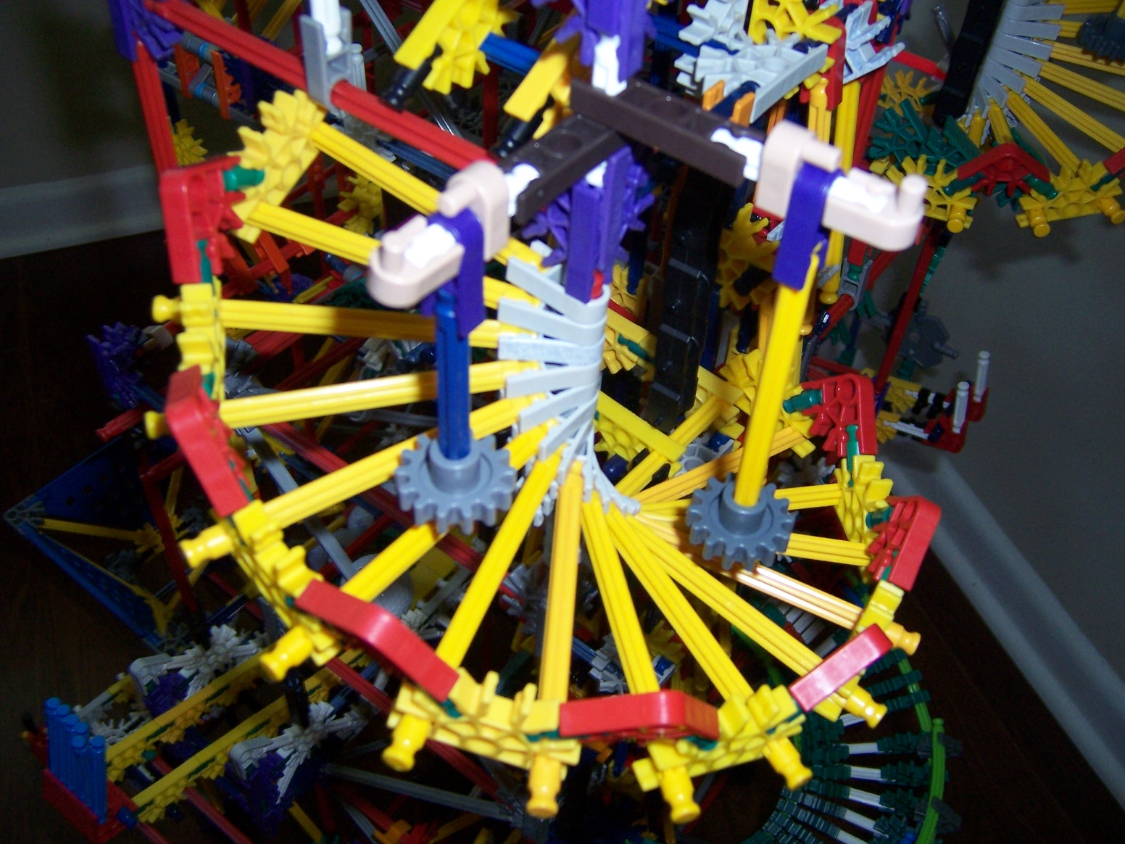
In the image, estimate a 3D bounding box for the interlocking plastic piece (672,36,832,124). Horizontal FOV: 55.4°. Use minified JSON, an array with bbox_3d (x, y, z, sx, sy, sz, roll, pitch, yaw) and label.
[{"bbox_3d":[0.047,-0.089,0.267,0.023,0.006,0.037,30,53,22],"label":"interlocking plastic piece"}]

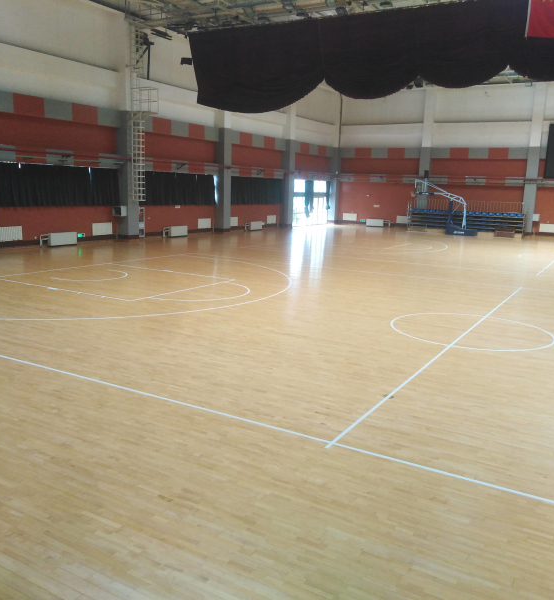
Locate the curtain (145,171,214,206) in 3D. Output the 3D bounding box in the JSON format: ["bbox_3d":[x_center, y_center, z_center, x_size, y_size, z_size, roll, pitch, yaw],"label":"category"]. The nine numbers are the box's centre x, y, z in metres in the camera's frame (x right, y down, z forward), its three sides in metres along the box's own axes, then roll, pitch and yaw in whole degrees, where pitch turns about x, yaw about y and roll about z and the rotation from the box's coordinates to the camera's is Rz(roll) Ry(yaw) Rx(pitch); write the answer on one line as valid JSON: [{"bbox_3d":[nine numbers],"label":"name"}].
[{"bbox_3d":[-6.193,-6.886,36.131,0.200,1.990,7.750,8,12,29],"label":"curtain"}]

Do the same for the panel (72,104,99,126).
[{"bbox_3d":[-9.647,-9.348,29.141,0.100,0.850,1.620,8,12,29],"label":"panel"}]

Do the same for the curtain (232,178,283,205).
[{"bbox_3d":[-1.556,-8.236,43.962,0.200,2.030,8.050,8,12,29],"label":"curtain"}]

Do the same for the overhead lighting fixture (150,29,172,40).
[{"bbox_3d":[-5.920,-13.450,29.290,0.300,0.340,1.600,8,12,29],"label":"overhead lighting fixture"}]

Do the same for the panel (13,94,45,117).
[{"bbox_3d":[-11.273,-8.854,26.400,0.100,0.860,1.610,8,12,29],"label":"panel"}]

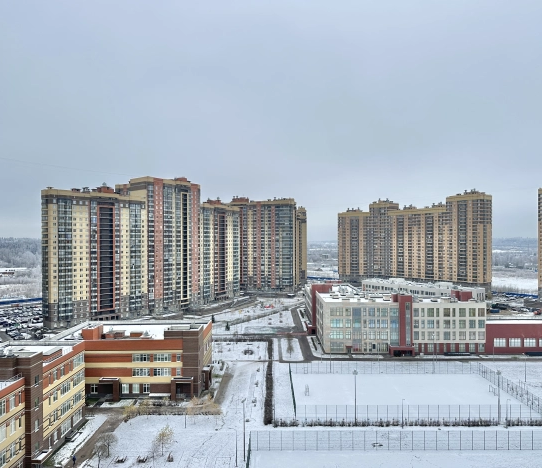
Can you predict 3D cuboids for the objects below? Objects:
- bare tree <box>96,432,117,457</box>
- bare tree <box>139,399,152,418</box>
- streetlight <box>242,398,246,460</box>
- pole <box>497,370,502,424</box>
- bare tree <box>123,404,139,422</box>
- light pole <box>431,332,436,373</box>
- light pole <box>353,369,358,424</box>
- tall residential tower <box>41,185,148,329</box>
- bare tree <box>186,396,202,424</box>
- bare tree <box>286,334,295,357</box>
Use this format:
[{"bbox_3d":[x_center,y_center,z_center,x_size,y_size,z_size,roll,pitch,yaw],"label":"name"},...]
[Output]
[{"bbox_3d":[-31.129,40.258,82.622,3.929,4.634,3.929,0,-1,0],"label":"bare tree"},{"bbox_3d":[-28.770,40.438,99.966,2.770,4.734,2.770,0,-1,0],"label":"bare tree"},{"bbox_3d":[-5.042,36.602,80.790,0.600,11.685,1.100,-1,-1,30],"label":"streetlight"},{"bbox_3d":[50.779,36.343,96.351,1.100,12.189,0.800,0,-1,0],"label":"pole"},{"bbox_3d":[-31.334,40.511,97.172,3.425,4.533,3.425,0,-1,0],"label":"bare tree"},{"bbox_3d":[50.388,36.865,133.877,1.100,12.189,0.800,0,-1,0],"label":"light pole"},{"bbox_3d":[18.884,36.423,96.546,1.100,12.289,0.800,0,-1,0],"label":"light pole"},{"bbox_3d":[-91.828,10.825,227.382,16.500,67.994,50.745,-1,-1,42],"label":"tall residential tower"},{"bbox_3d":[-17.279,39.647,97.051,3.425,6.145,3.425,0,-1,0],"label":"bare tree"},{"bbox_3d":[6.835,39.507,152.023,3.425,7.756,3.425,0,-1,0],"label":"bare tree"}]

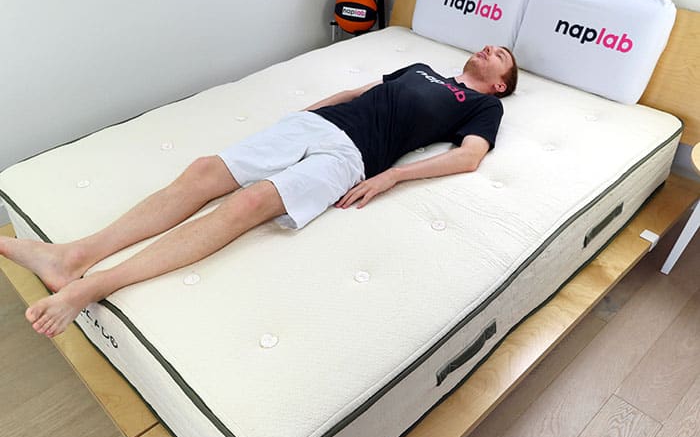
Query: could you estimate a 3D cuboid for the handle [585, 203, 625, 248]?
[{"bbox_3d":[0.872,0.015,2.072,0.022,0.056,0.265,31,47,34],"label":"handle"}]

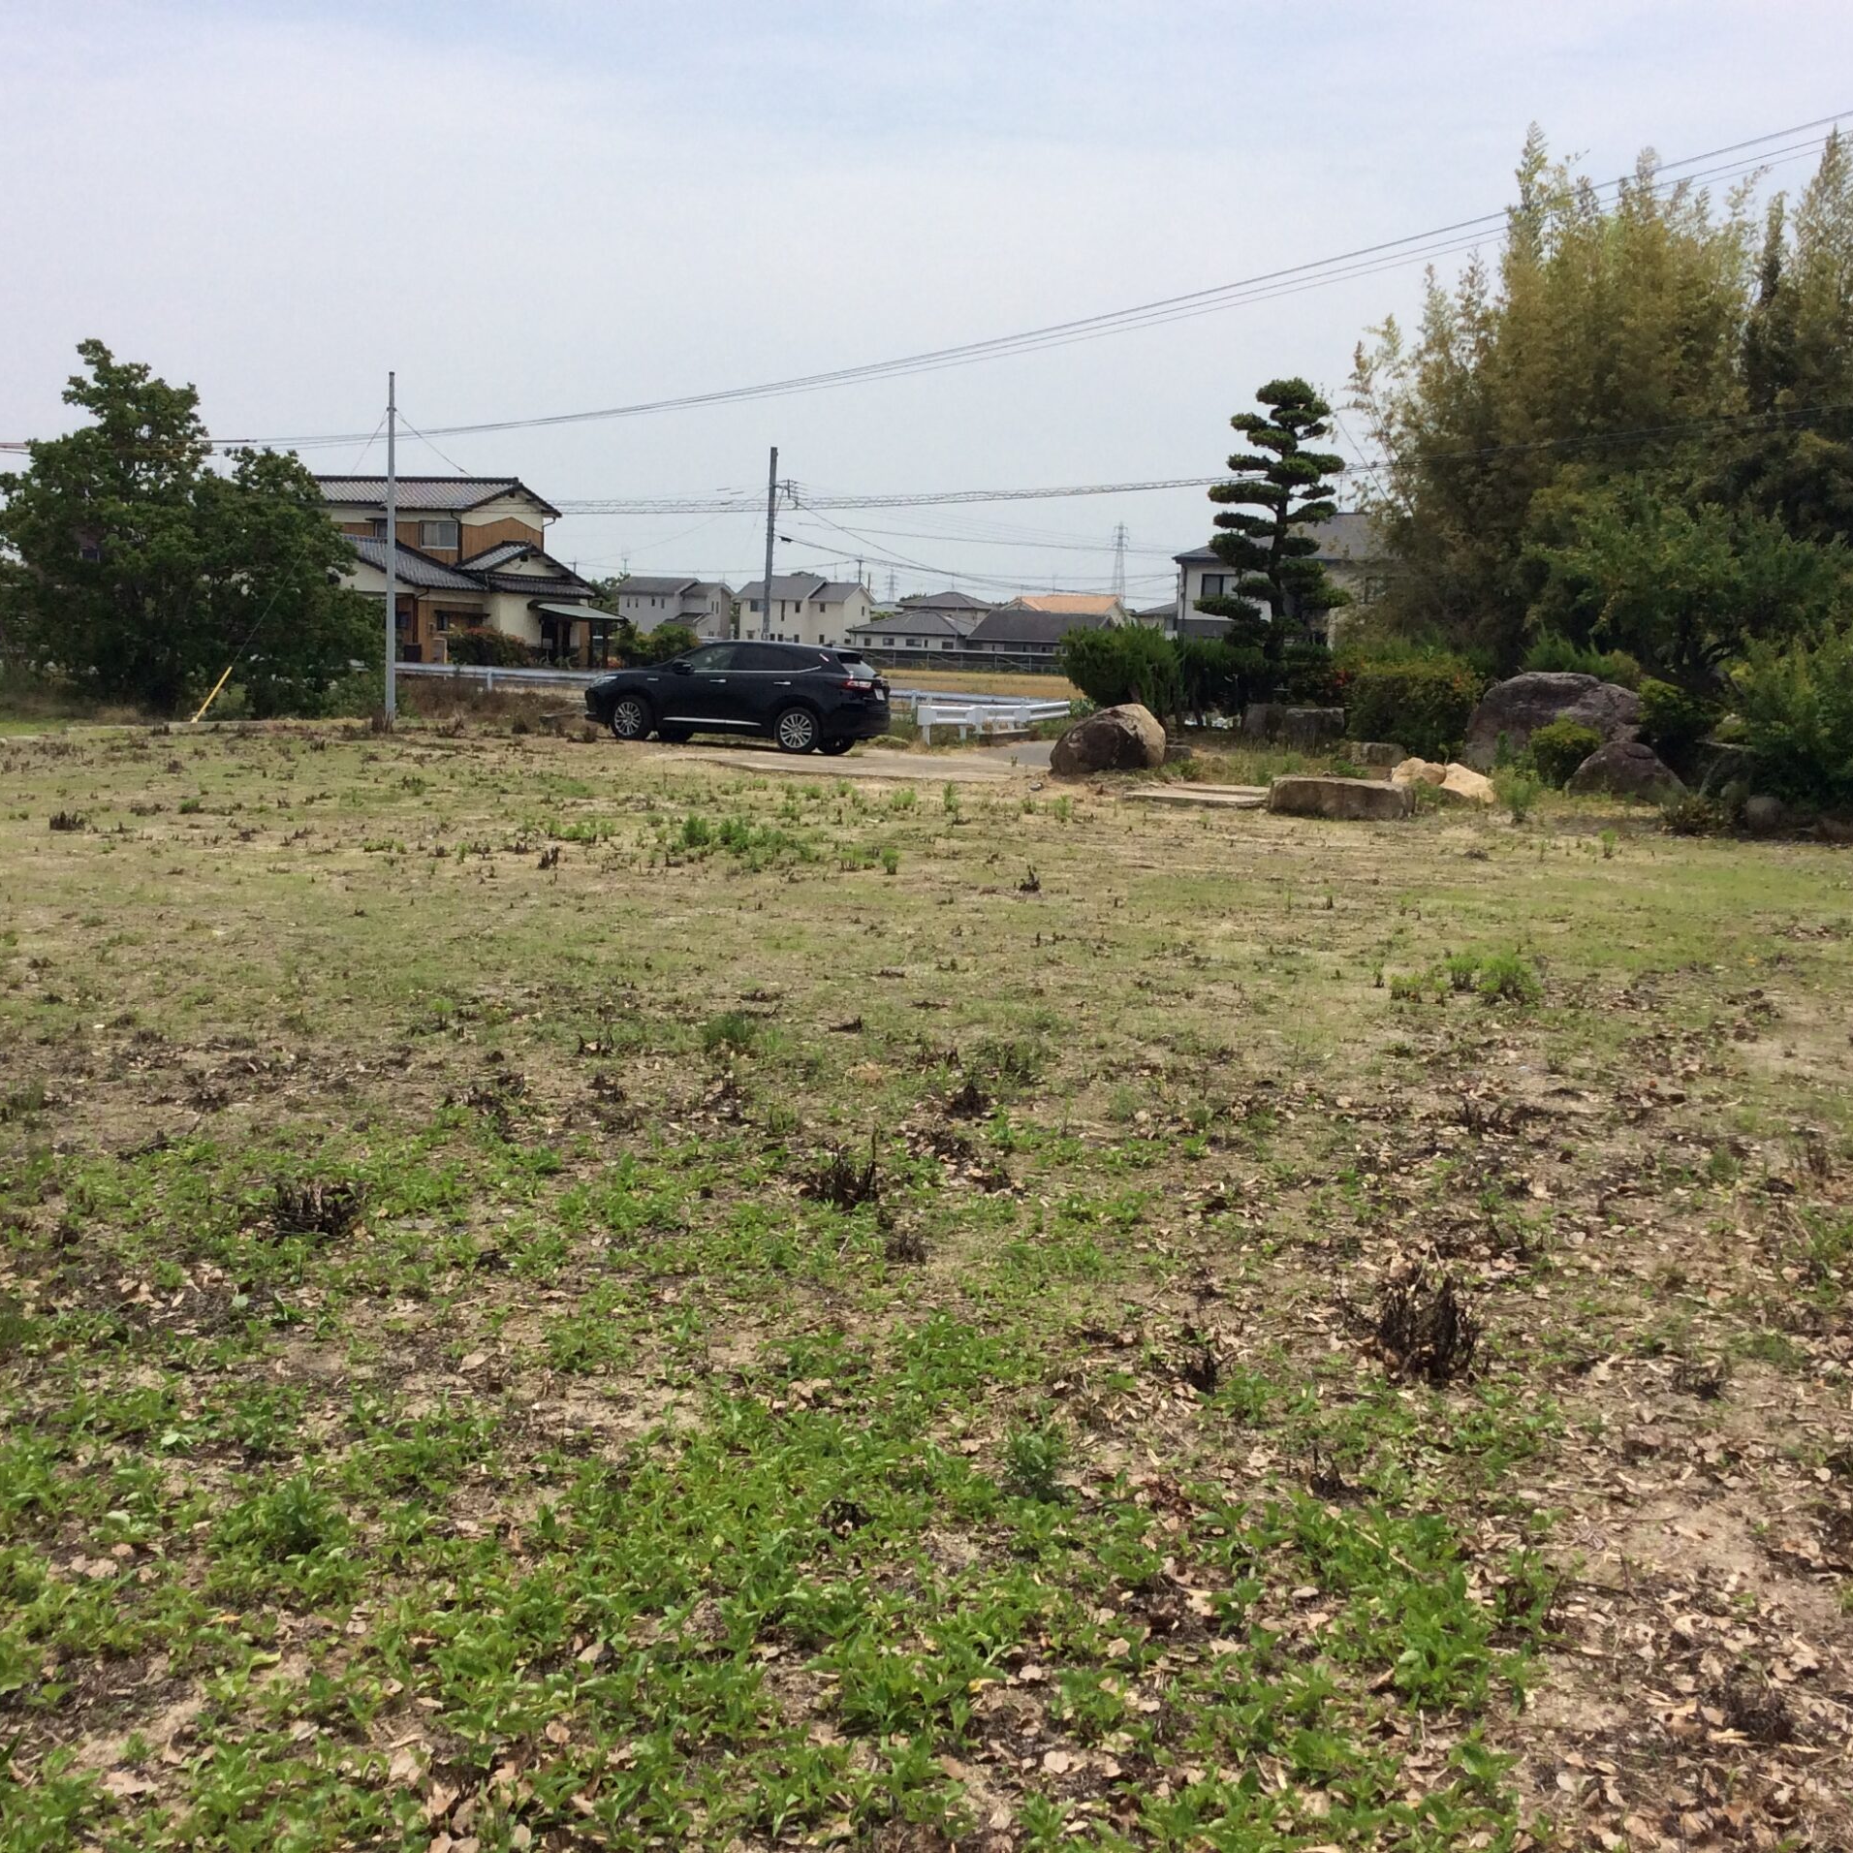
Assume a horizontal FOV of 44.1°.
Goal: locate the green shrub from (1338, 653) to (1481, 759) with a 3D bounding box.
[{"bbox_3d":[7.666,-3.502,36.300,2.250,1.690,1.700,4,7,12],"label":"green shrub"}]

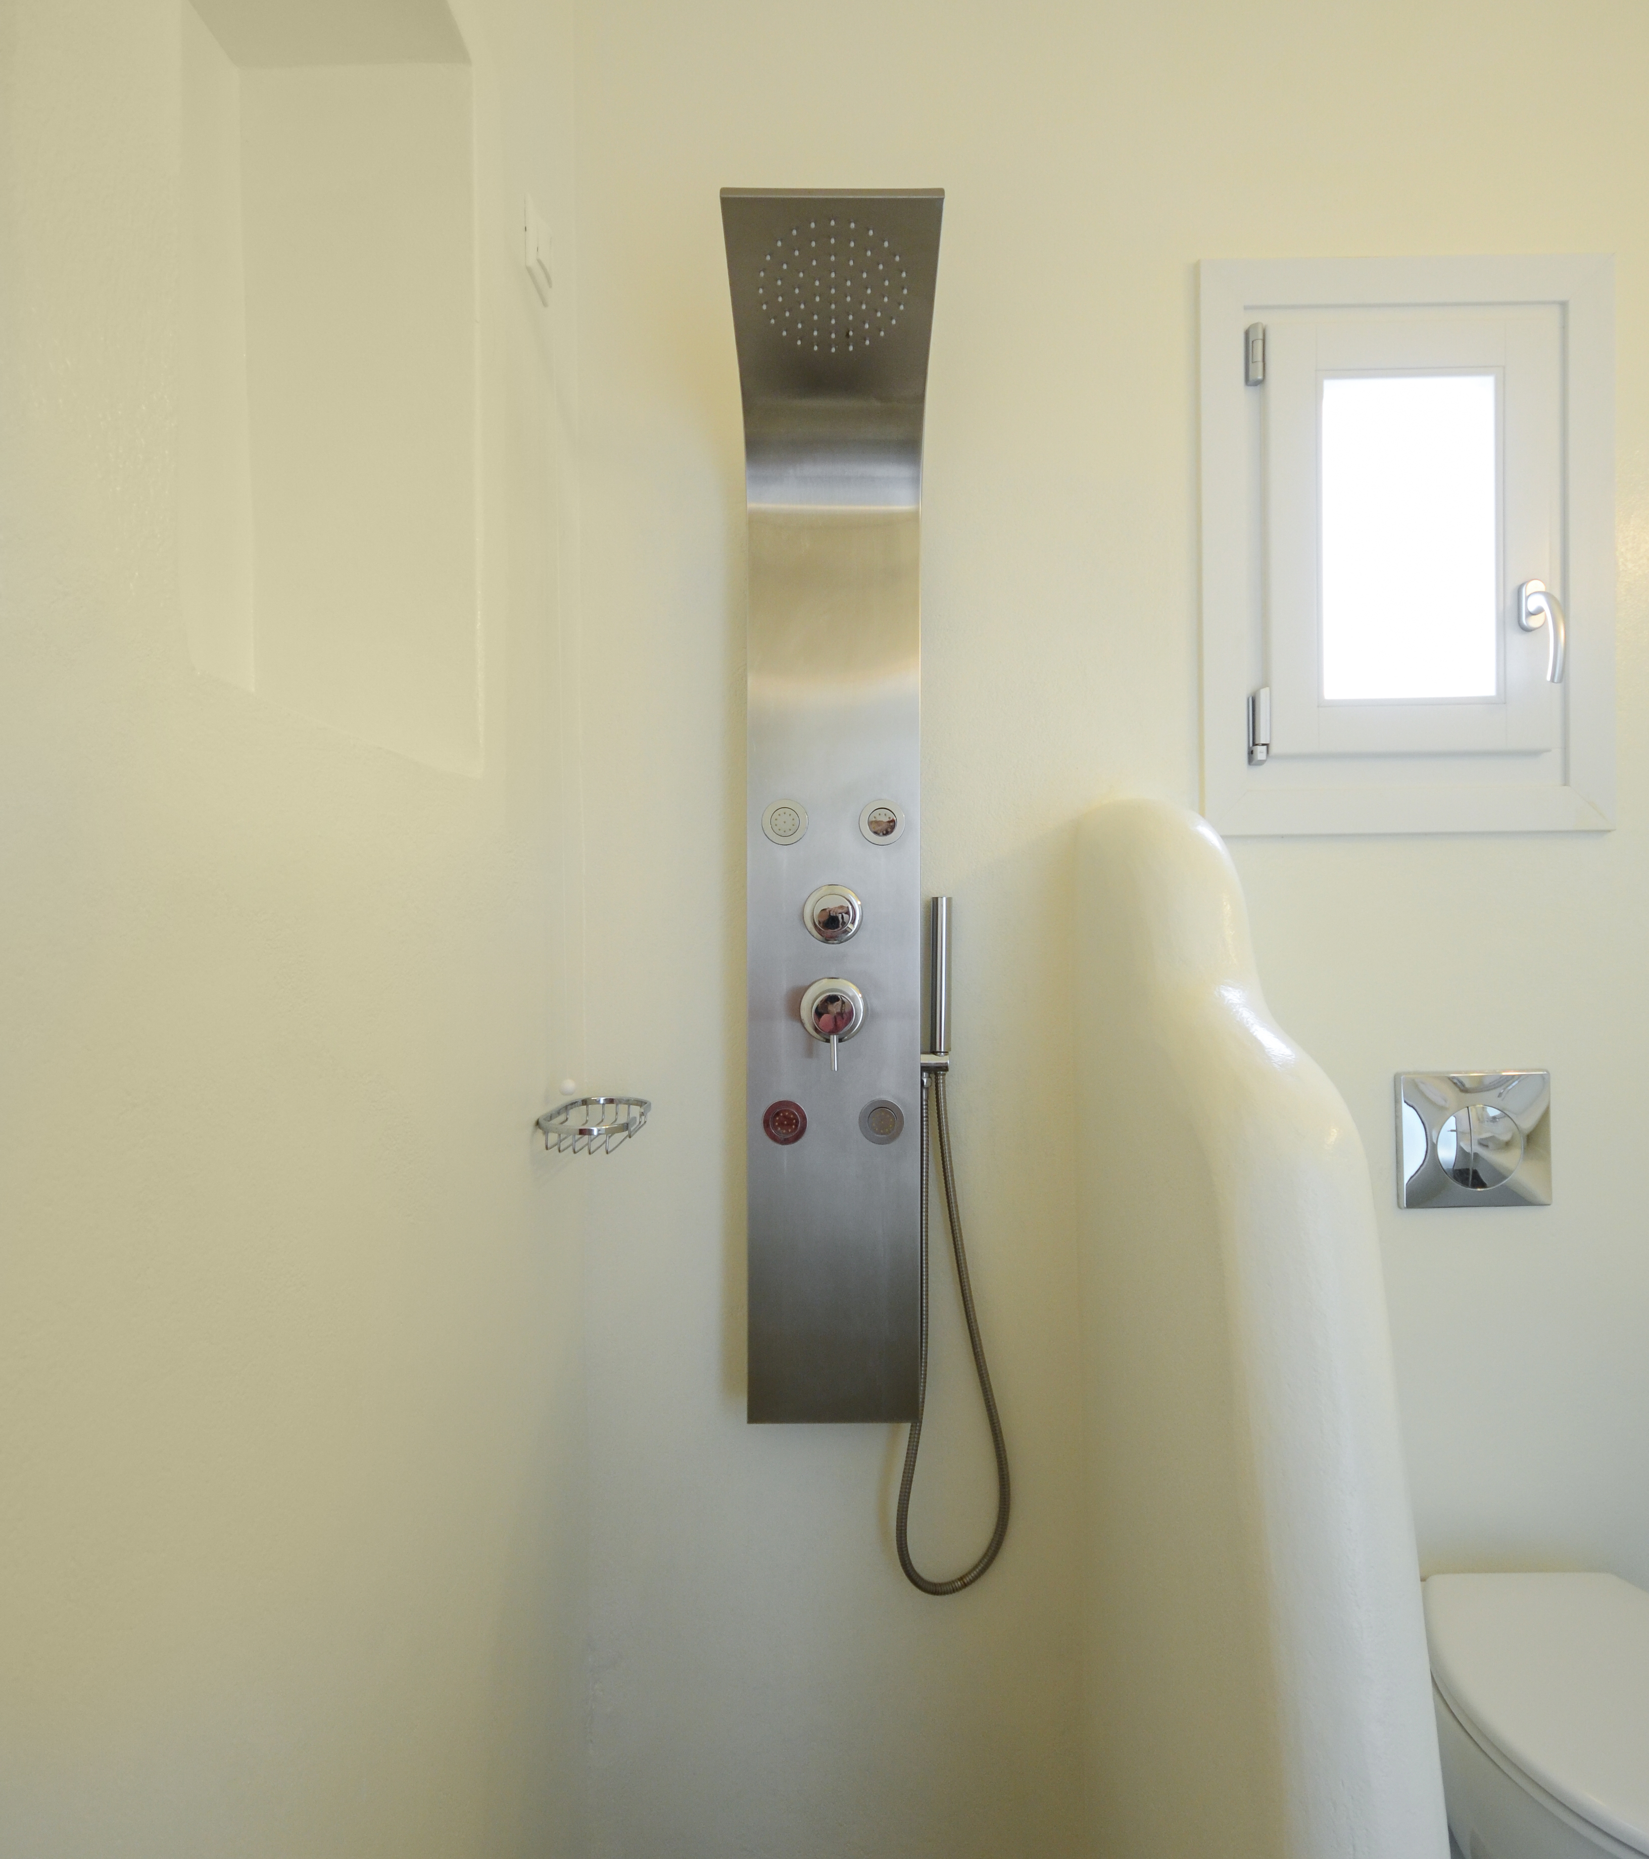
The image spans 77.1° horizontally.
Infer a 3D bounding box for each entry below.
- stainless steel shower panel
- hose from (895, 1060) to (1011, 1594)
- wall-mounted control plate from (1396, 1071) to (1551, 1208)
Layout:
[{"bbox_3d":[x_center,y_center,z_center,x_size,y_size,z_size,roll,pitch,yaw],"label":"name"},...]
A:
[{"bbox_3d":[0.010,-0.046,1.157,0.211,1.310,0.350,0,1,0],"label":"stainless steel shower panel"},{"bbox_3d":[0.162,0.499,1.297,0.146,0.665,0.050,0,1,0],"label":"hose"},{"bbox_3d":[0.829,0.267,1.323,0.187,0.170,0.018,0,1,0],"label":"wall-mounted control plate"}]

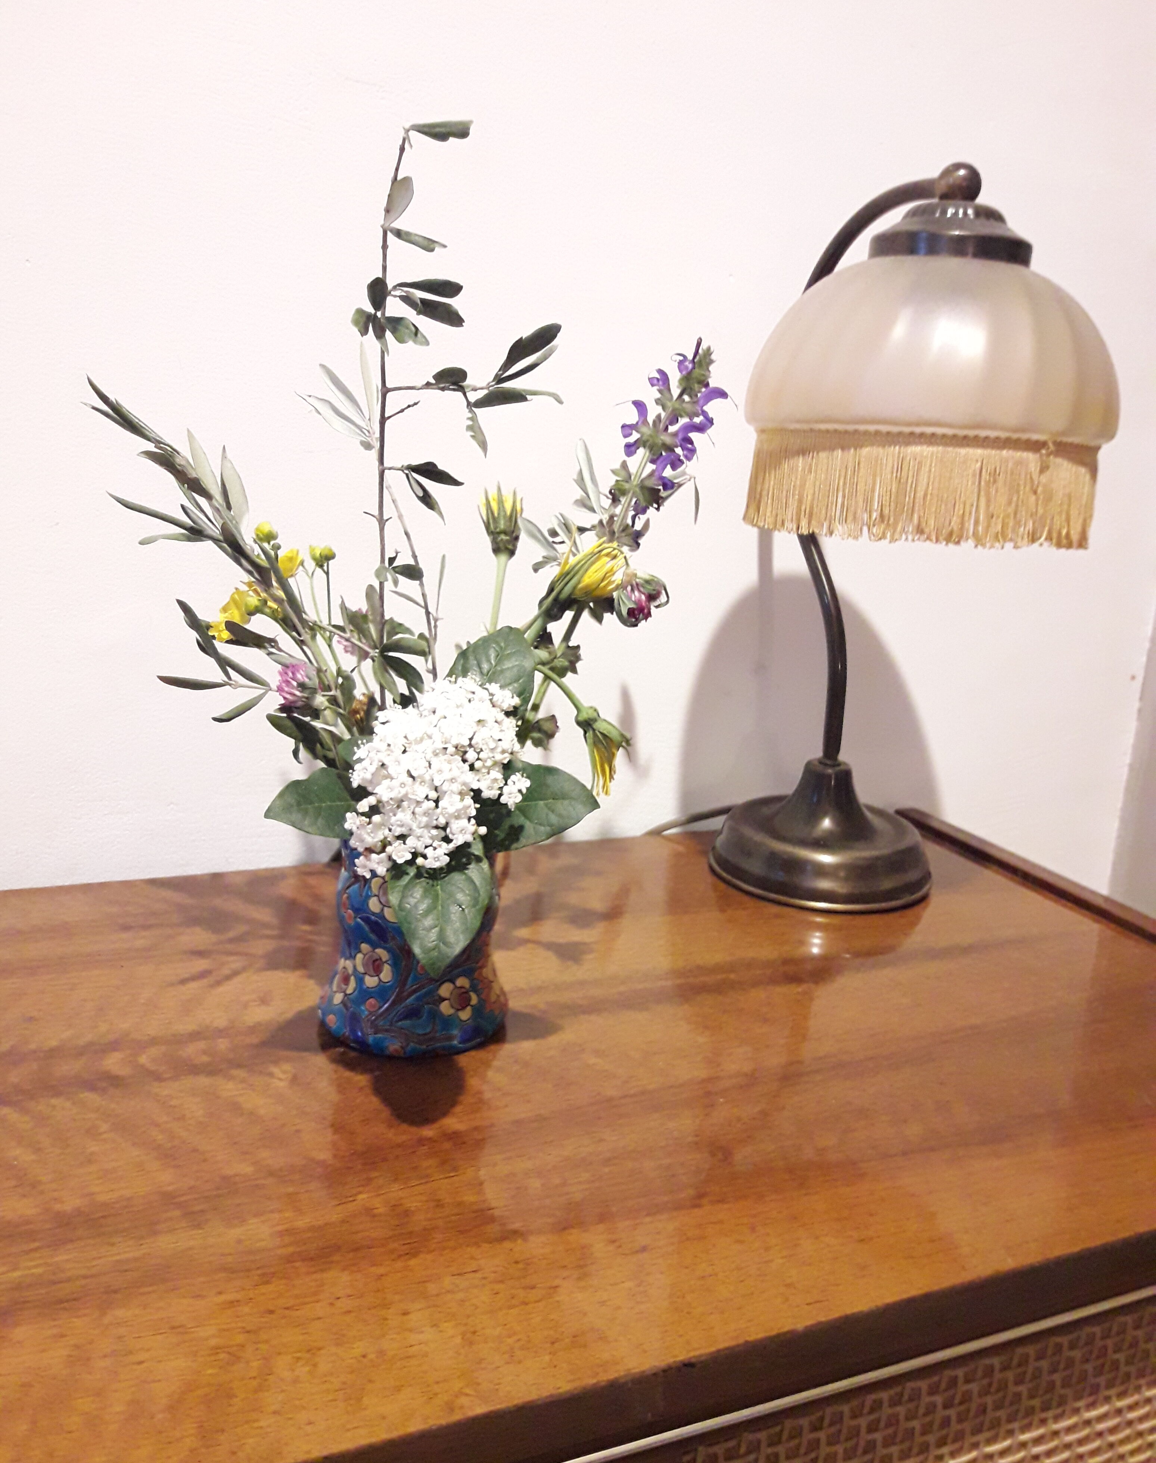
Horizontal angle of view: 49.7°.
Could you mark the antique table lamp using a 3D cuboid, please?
[{"bbox_3d":[0.177,-0.098,0.692,0.192,0.405,0.220,-4,16,-29],"label":"antique table lamp"}]

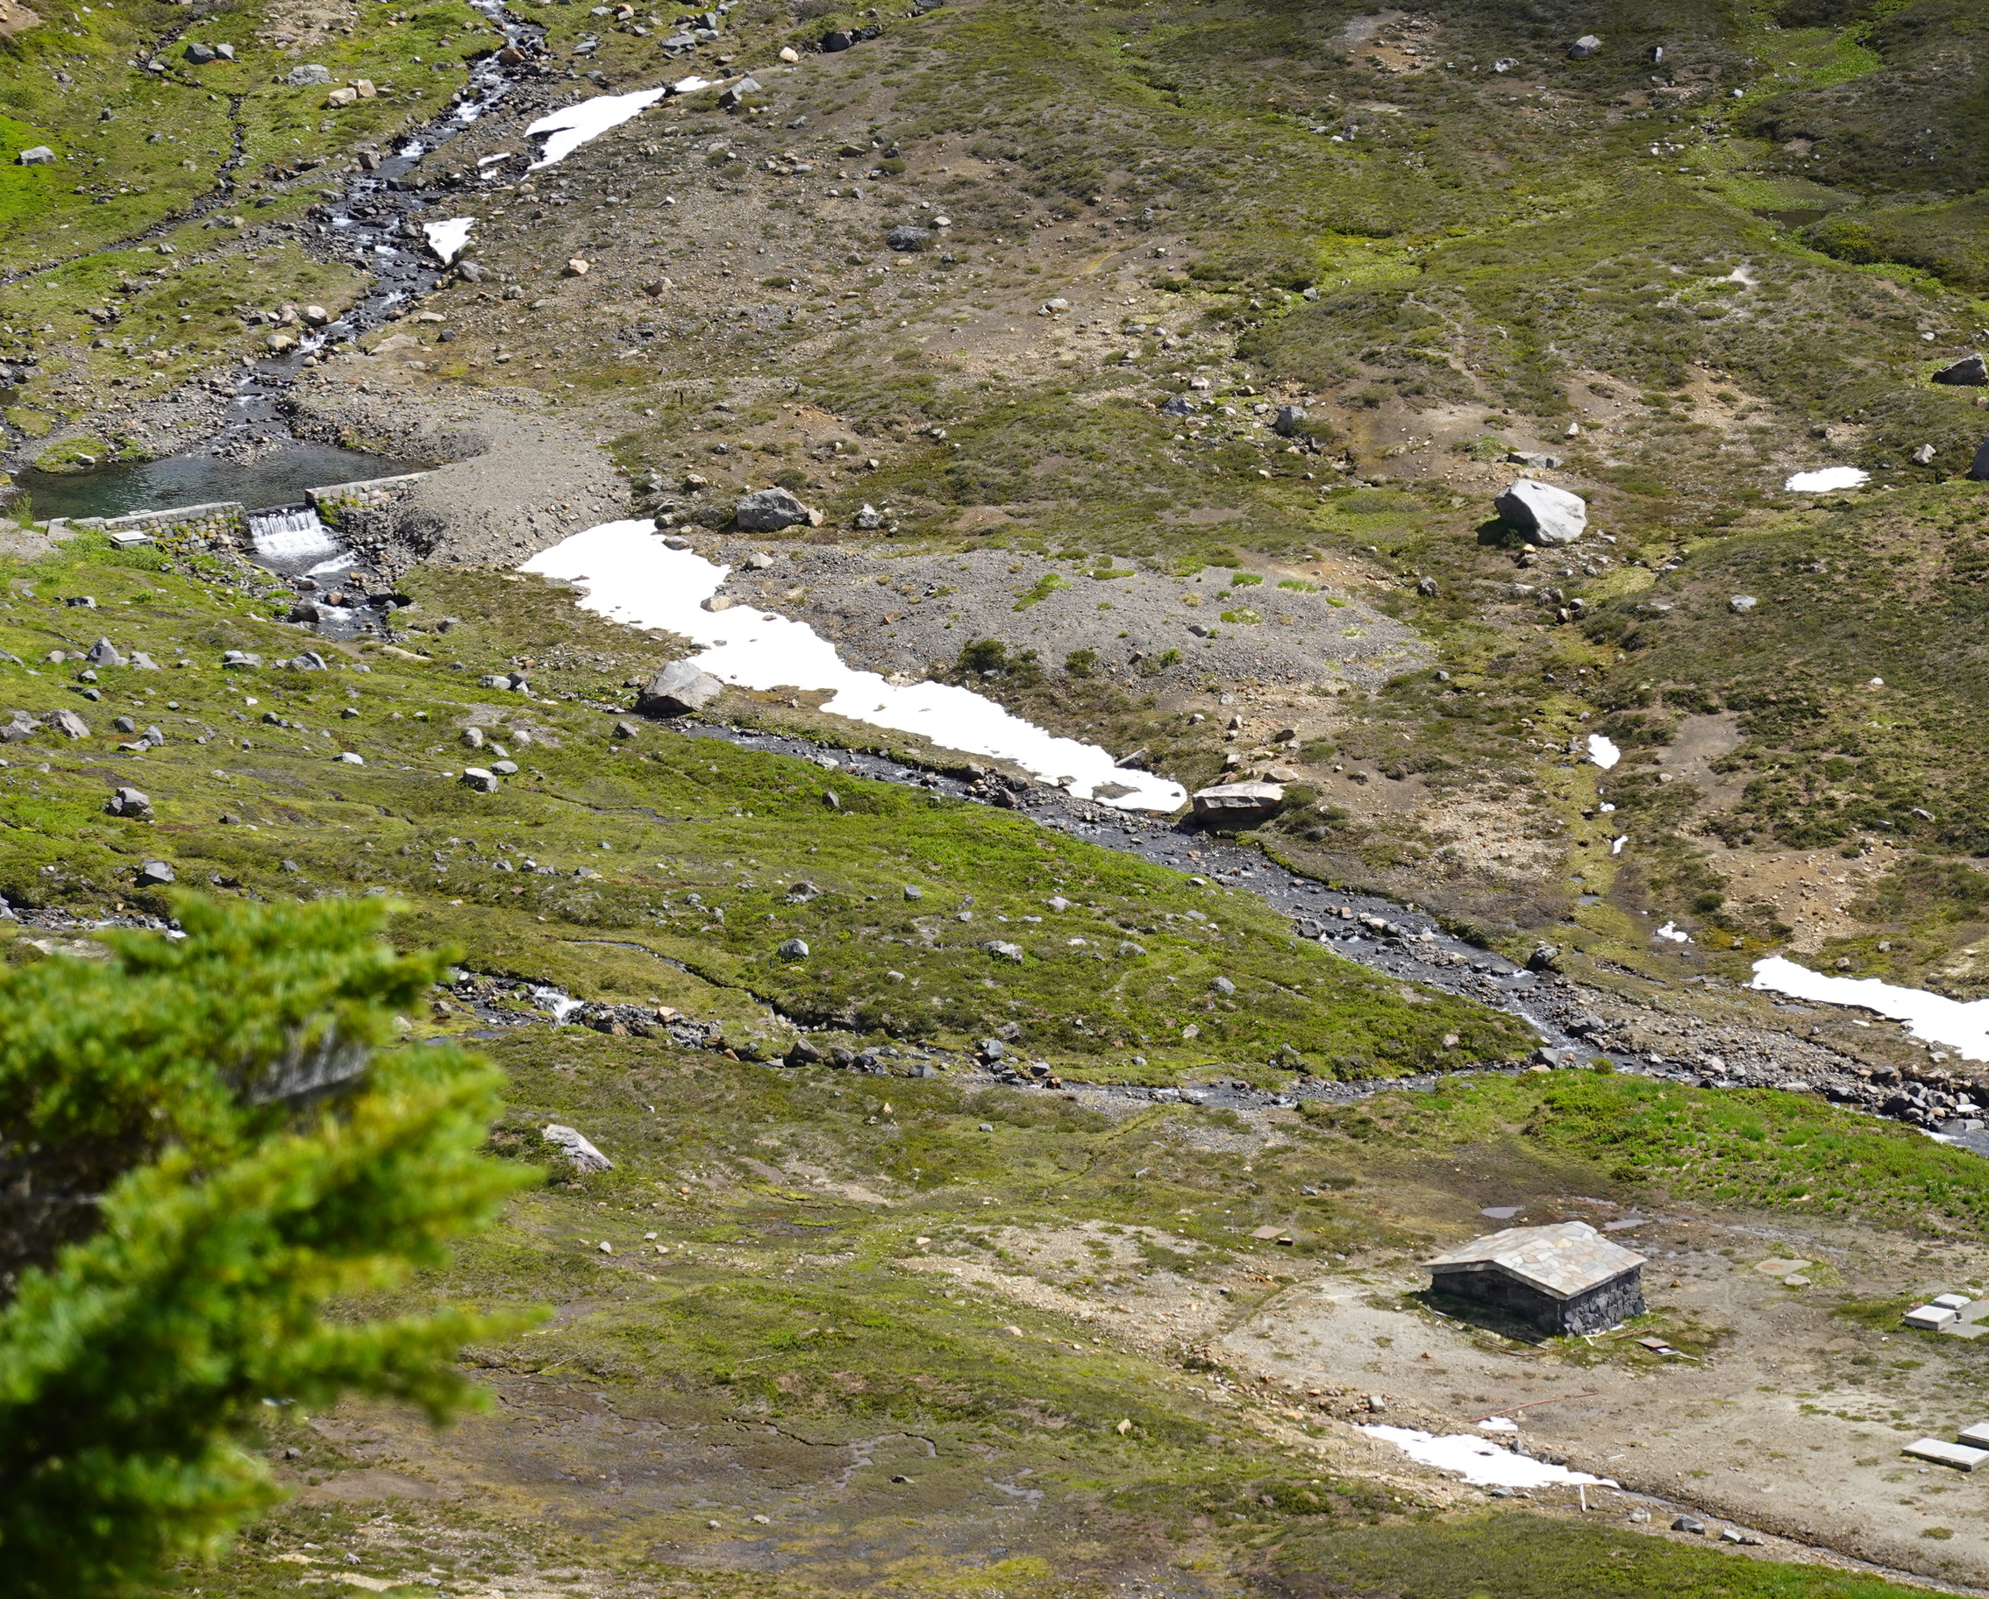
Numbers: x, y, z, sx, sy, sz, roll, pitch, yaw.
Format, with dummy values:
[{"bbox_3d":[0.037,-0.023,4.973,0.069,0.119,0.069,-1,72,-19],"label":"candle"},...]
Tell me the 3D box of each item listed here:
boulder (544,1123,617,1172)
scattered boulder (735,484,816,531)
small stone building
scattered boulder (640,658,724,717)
[{"bbox_3d":[-17.469,14.635,437.407,3.000,1.700,2.100,-4,15,-14],"label":"boulder"},{"bbox_3d":[-11.026,-14.754,522.676,3.800,1.900,2.800,0,15,0],"label":"scattered boulder"},{"bbox_3d":[22.154,19.384,425.111,6.947,2.703,6.270,11,18,35],"label":"small stone building"},{"bbox_3d":[-15.003,-5.318,499.747,3.700,2.400,3.100,4,15,14],"label":"scattered boulder"}]

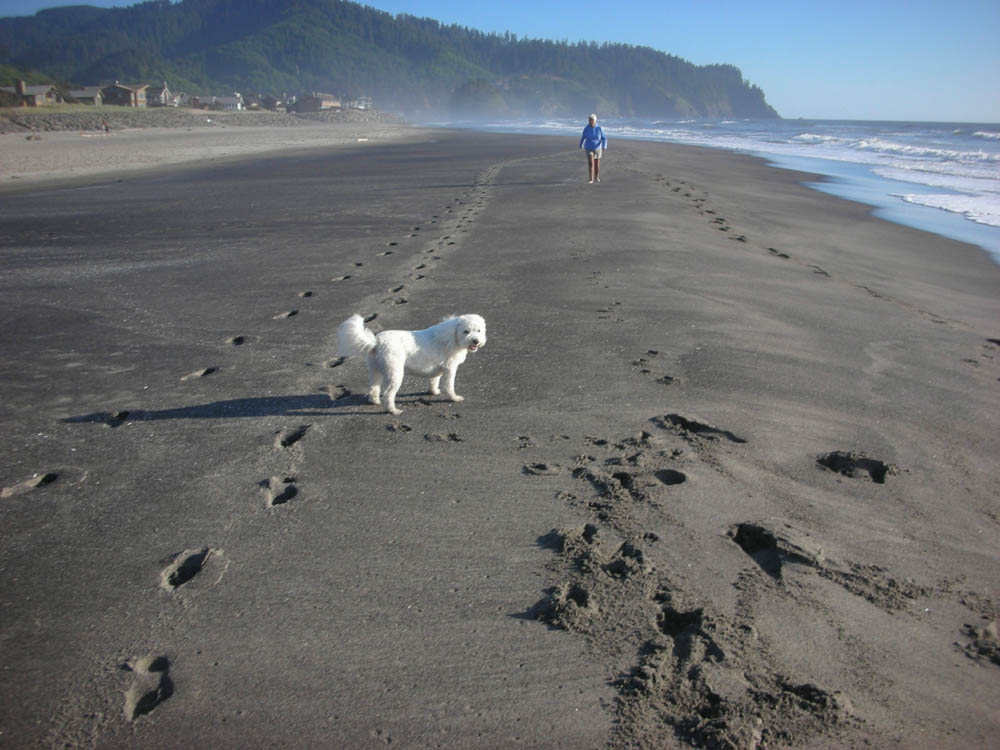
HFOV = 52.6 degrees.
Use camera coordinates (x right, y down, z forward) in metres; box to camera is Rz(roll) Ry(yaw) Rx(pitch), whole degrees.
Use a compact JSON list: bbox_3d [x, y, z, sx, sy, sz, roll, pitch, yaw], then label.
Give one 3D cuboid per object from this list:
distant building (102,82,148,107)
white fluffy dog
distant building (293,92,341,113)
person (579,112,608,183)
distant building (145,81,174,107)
[{"bbox_3d":[-76.865,-57.393,207.249,7.500,5.100,7.800,1,14,3],"label":"distant building"},{"bbox_3d":[-0.475,-0.079,5.590,0.840,0.500,0.280,-10,17,-35],"label":"white fluffy dog"},{"bbox_3d":[-66.600,-98.793,366.972,11.000,7.400,14.000,4,15,16],"label":"distant building"},{"bbox_3d":[2.281,-5.562,24.794,0.680,1.660,0.420,1,14,4],"label":"person"},{"bbox_3d":[-76.488,-62.982,226.464,6.500,5.800,7.500,1,14,3],"label":"distant building"}]

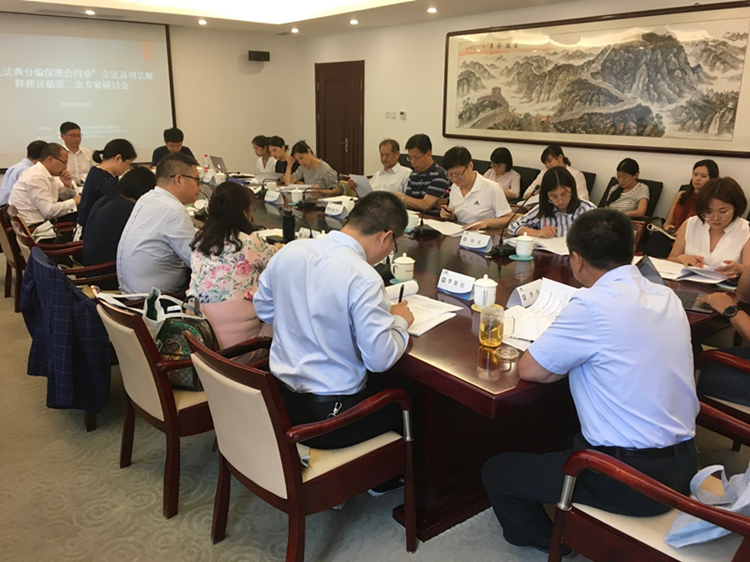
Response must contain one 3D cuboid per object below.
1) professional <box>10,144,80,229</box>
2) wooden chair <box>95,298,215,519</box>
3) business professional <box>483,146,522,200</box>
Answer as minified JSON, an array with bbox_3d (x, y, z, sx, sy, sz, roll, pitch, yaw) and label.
[{"bbox_3d":[-2.493,-0.477,5.096,0.780,1.230,0.540,-12,20,-36],"label":"professional"},{"bbox_3d":[-0.783,0.434,2.678,0.620,0.850,0.540,-12,20,-37],"label":"wooden chair"},{"bbox_3d":[1.015,-0.626,5.851,0.820,1.200,0.460,-12,20,-37],"label":"business professional"}]

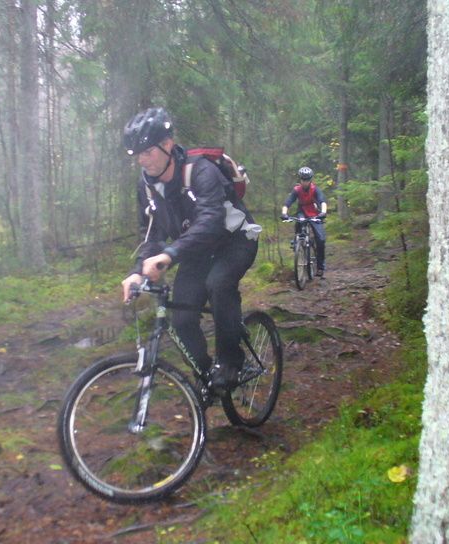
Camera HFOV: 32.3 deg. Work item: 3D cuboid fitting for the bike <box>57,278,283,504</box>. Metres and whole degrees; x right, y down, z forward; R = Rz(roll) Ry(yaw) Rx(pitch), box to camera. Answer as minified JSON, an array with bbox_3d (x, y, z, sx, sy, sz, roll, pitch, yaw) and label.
[{"bbox_3d":[-0.114,0.428,3.887,0.560,1.040,1.700,3,9,31],"label":"bike"}]

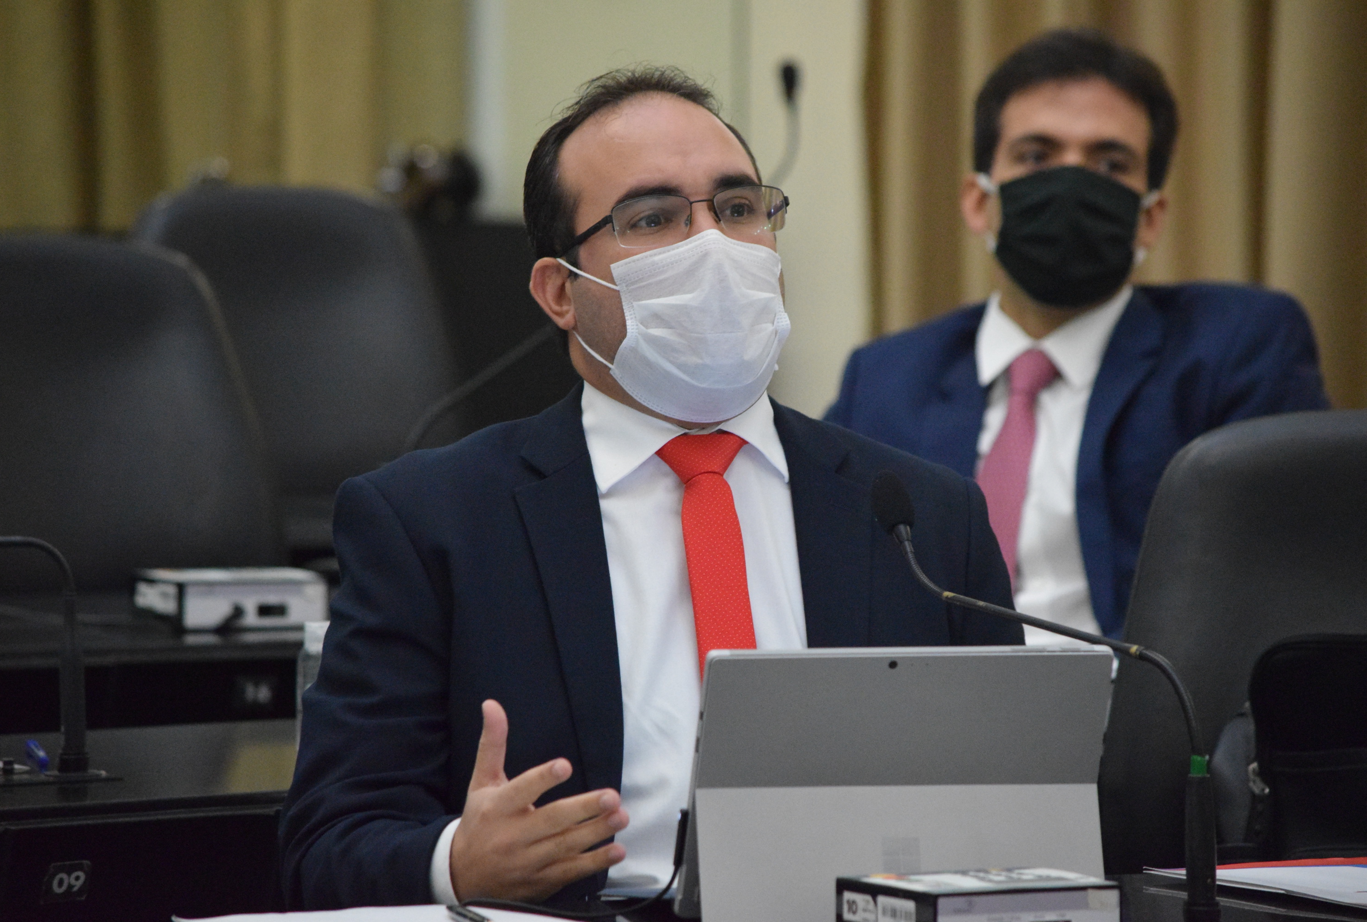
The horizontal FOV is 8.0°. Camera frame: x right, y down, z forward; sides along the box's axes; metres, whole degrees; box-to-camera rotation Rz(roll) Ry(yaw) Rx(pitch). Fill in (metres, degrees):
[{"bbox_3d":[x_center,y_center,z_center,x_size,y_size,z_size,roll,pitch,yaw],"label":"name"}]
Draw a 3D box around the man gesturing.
[{"bbox_3d":[0.000,0.385,6.710,0.540,1.280,0.720,-1,3,-14],"label":"man gesturing"}]

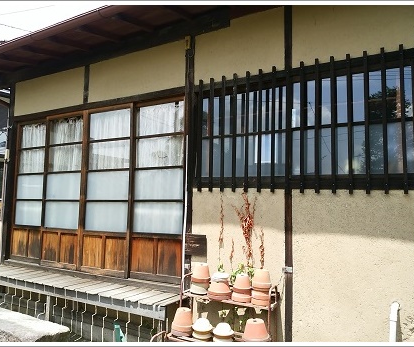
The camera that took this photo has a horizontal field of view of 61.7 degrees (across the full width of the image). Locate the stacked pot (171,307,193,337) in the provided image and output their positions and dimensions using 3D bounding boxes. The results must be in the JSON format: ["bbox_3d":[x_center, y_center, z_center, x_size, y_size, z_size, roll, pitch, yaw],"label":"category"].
[{"bbox_3d":[-0.183,1.121,2.627,0.161,0.177,0.161,1,-4,0],"label":"stacked pot"}]

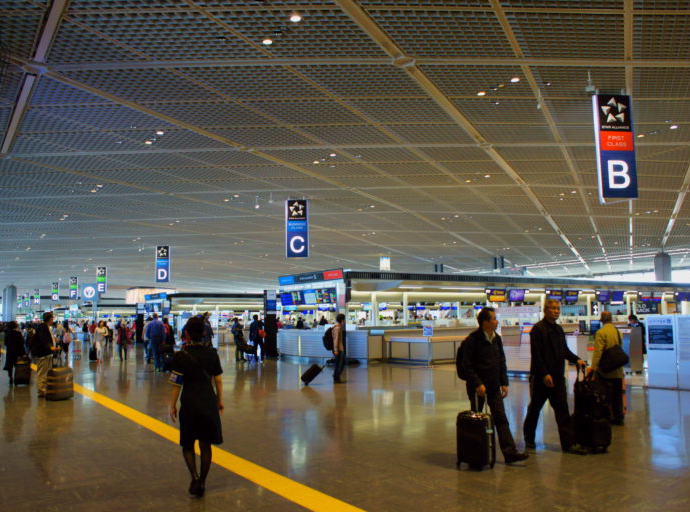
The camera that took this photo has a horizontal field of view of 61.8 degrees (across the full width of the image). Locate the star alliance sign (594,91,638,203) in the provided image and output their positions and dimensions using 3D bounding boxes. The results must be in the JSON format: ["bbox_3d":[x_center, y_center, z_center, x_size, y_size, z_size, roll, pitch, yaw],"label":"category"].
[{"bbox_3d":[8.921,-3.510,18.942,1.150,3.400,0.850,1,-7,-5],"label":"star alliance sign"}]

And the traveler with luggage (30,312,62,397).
[{"bbox_3d":[-6.545,2.163,12.600,0.620,1.790,0.550,1,-6,-15],"label":"traveler with luggage"}]

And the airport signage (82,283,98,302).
[{"bbox_3d":[-20.367,2.913,45.969,1.180,1.580,0.280,2,-7,-14],"label":"airport signage"}]

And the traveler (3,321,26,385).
[{"bbox_3d":[-8.735,2.552,15.200,0.520,1.640,0.420,1,-7,-21],"label":"traveler"}]

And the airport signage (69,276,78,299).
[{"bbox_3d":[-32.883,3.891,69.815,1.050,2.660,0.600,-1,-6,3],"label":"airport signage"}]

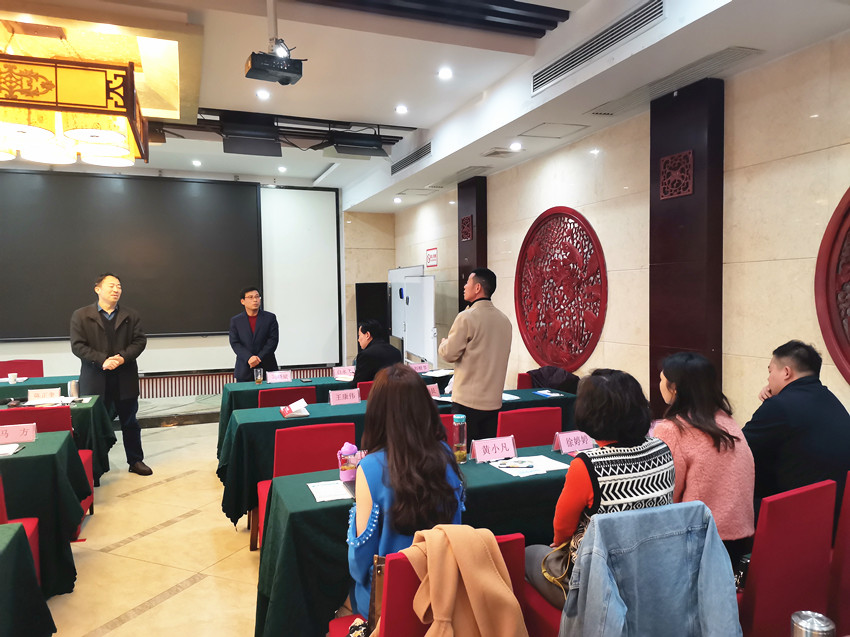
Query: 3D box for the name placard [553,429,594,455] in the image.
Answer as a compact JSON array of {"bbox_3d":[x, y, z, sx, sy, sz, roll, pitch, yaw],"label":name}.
[{"bbox_3d":[0.700,0.571,3.005,0.210,0.098,0.085,-2,2,-30],"label":"name placard"}]

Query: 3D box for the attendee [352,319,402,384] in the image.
[{"bbox_3d":[-0.404,0.656,5.200,0.480,1.300,0.700,-3,3,-43],"label":"attendee"}]

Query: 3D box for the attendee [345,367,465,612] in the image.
[{"bbox_3d":[-0.077,0.780,2.094,0.430,1.275,0.660,-2,2,-21],"label":"attendee"}]

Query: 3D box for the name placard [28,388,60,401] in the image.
[{"bbox_3d":[-2.727,0.553,4.581,0.200,0.092,0.068,-1,2,-21],"label":"name placard"}]

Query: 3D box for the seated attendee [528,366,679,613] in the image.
[{"bbox_3d":[0.542,0.781,2.213,0.500,1.220,0.700,-2,2,-31],"label":"seated attendee"}]

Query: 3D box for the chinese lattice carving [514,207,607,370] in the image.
[{"bbox_3d":[1.216,-0.270,5.896,0.060,1.475,1.475,-2,2,-21],"label":"chinese lattice carving"}]

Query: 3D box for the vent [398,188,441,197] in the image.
[{"bbox_3d":[-0.086,-1.636,8.249,0.420,0.020,0.400,-1,2,-21],"label":"vent"}]

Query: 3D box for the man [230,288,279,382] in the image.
[{"bbox_3d":[-1.747,0.473,6.523,0.490,1.620,0.320,-2,2,-21],"label":"man"}]

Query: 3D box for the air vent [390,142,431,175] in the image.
[{"bbox_3d":[-0.157,-1.764,7.141,0.030,0.125,1.320,-1,2,-21],"label":"air vent"}]

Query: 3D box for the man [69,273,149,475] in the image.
[{"bbox_3d":[-2.625,0.477,5.329,0.590,1.720,0.380,-2,2,-29],"label":"man"}]

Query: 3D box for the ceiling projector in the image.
[{"bbox_3d":[-0.895,-1.473,3.779,0.296,0.085,0.205,-2,2,-25],"label":"ceiling projector"}]

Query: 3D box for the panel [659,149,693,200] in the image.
[{"bbox_3d":[1.685,-0.957,4.280,0.025,0.290,0.297,-2,2,-21],"label":"panel"}]

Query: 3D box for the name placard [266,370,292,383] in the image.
[{"bbox_3d":[-1.267,0.506,5.551,0.208,0.100,0.085,-2,2,-21],"label":"name placard"}]

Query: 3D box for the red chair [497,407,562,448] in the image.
[{"bbox_3d":[0.509,0.919,3.801,0.460,0.840,0.530,-1,2,-18],"label":"red chair"}]

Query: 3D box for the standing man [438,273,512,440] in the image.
[{"bbox_3d":[0.318,0.519,3.888,0.370,1.660,0.480,1,3,44],"label":"standing man"}]

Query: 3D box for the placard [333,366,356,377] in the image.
[{"bbox_3d":[-0.719,0.488,5.768,0.203,0.092,0.068,-1,2,-21],"label":"placard"}]

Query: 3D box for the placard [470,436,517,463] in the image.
[{"bbox_3d":[0.301,0.571,2.803,0.200,0.092,0.068,-2,2,-24],"label":"placard"}]

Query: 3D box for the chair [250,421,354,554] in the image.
[{"bbox_3d":[-0.620,0.948,3.400,0.460,0.840,0.530,-1,2,-21],"label":"chair"}]

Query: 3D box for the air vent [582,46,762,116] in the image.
[{"bbox_3d":[1.532,-1.503,4.132,0.220,0.025,1.370,-2,2,-21],"label":"air vent"}]

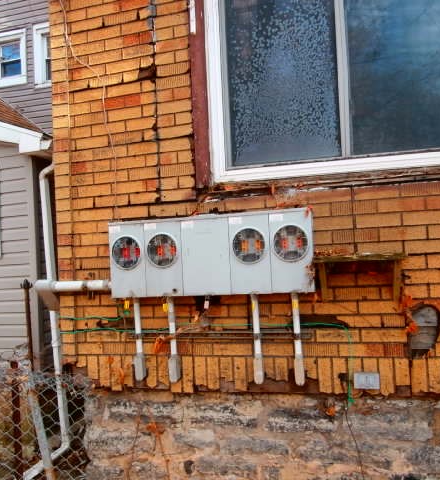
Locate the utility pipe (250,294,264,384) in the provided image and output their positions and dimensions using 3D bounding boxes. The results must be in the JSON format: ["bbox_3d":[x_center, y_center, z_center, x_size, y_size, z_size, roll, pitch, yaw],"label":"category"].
[{"bbox_3d":[0.179,0.485,2.176,0.050,0.440,0.055,-3,-2,15],"label":"utility pipe"}]

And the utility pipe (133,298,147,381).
[{"bbox_3d":[-0.432,0.523,2.342,0.050,0.437,0.055,-4,-2,15],"label":"utility pipe"}]

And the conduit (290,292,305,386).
[{"bbox_3d":[0.368,0.473,2.124,0.050,0.448,0.055,-3,-2,15],"label":"conduit"}]

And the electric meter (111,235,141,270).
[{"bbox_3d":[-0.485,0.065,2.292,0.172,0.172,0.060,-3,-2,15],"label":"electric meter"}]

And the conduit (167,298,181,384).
[{"bbox_3d":[-0.244,0.512,2.291,0.050,0.444,0.055,-4,-2,15],"label":"conduit"}]

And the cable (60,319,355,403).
[{"bbox_3d":[-0.142,0.597,2.292,1.565,0.407,0.040,-3,-2,15],"label":"cable"}]

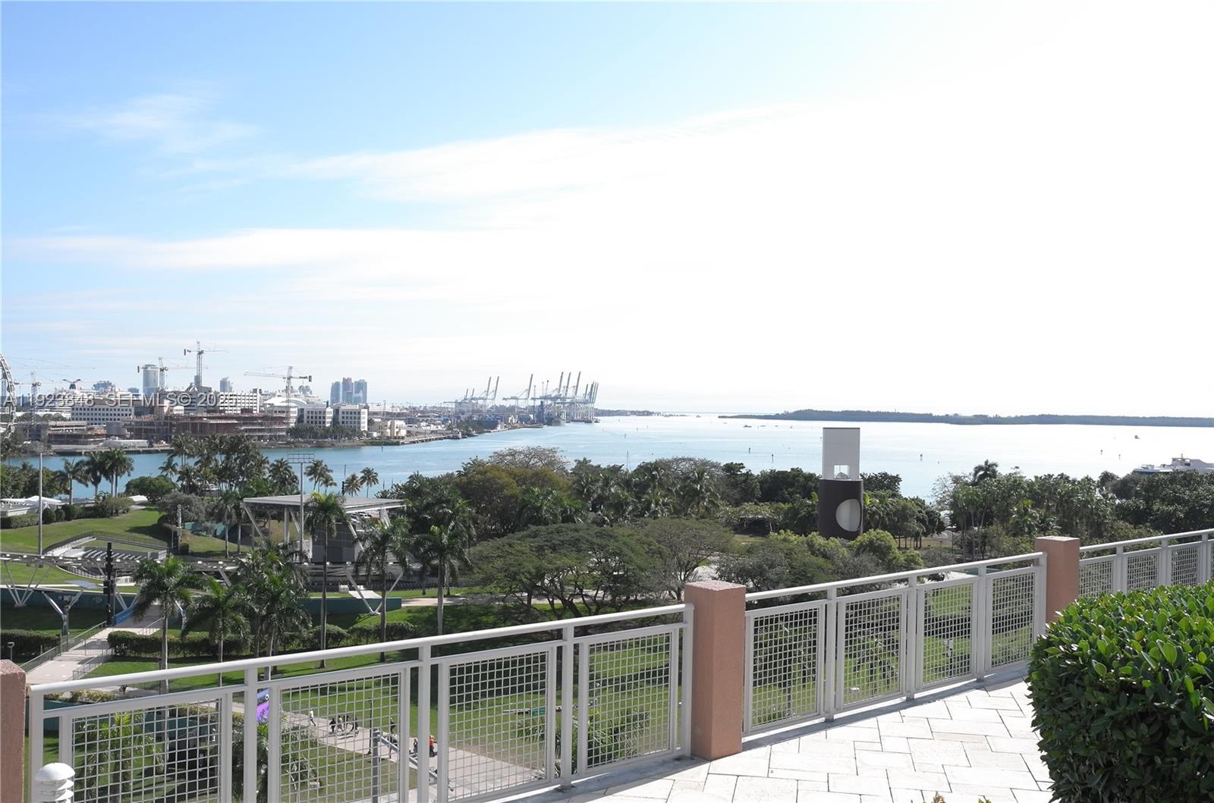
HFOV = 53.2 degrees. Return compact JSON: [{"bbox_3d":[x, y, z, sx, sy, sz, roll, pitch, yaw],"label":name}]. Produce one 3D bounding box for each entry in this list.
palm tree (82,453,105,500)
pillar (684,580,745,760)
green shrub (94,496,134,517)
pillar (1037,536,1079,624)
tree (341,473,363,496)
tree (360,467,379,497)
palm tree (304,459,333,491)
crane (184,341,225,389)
[{"bbox_3d":[-137.792,21.458,325.000,6.200,15.000,6.200,1,0,0],"label":"palm tree"},{"bbox_3d":[0.745,1.883,8.527,0.305,1.170,0.305,1,0,-43],"label":"pillar"},{"bbox_3d":[-113.890,24.232,280.000,5.500,4.800,8.500,1,0,0],"label":"green shrub"},{"bbox_3d":[4.550,1.990,12.270,0.310,1.180,0.310,1,0,-43],"label":"pillar"},{"bbox_3d":[-80.100,27.780,379.970,6.800,9.710,6.800,1,0,0],"label":"tree"},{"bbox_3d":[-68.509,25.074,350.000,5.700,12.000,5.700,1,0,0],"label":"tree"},{"bbox_3d":[-90.540,25.330,379.960,8.800,14.340,8.800,1,0,0],"label":"palm tree"},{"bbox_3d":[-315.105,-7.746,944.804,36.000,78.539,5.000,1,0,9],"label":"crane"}]

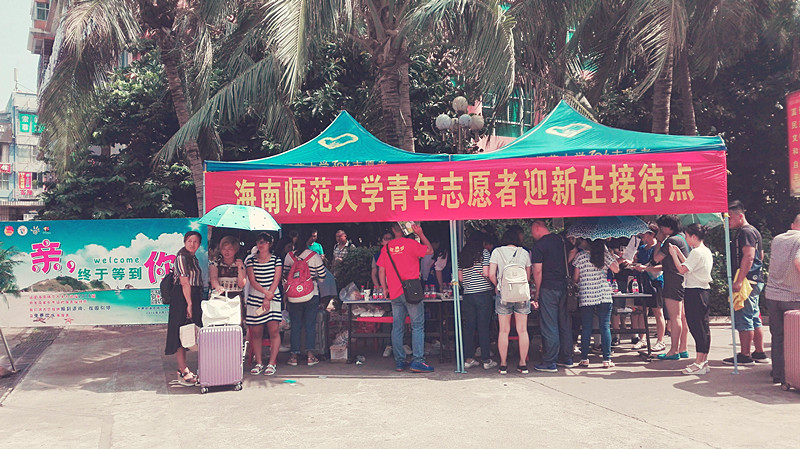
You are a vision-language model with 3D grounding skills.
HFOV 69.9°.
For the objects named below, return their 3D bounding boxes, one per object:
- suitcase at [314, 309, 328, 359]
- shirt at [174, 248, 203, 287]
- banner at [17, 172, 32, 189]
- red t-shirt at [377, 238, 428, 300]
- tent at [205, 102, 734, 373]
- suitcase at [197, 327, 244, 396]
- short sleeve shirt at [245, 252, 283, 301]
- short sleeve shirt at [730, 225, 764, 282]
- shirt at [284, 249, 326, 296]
[{"bbox_3d":[-1.152,1.455,7.537,0.400,0.630,0.260,-2,-2,-3],"label":"suitcase"},{"bbox_3d":[-2.386,0.485,6.458,0.260,0.420,0.360,-3,-3,37],"label":"shirt"},{"bbox_3d":[-39.308,-4.528,60.000,1.350,1.850,0.060,0,-3,-37],"label":"banner"},{"bbox_3d":[0.029,0.527,6.697,0.540,0.670,0.340,-3,-2,18],"label":"red t-shirt"},{"bbox_3d":[0.785,0.034,7.981,5.940,3.370,2.995,-2,-2,7],"label":"tent"},{"bbox_3d":[-1.898,1.397,6.082,0.450,0.690,0.280,-1,-2,-16],"label":"suitcase"},{"bbox_3d":[-1.639,0.624,6.873,0.420,0.550,0.280,-2,-2,-5],"label":"short sleeve shirt"},{"bbox_3d":[4.017,0.335,6.617,0.300,0.630,0.440,-3,-2,25],"label":"short sleeve shirt"},{"bbox_3d":[-1.205,0.612,7.301,0.480,0.580,0.320,-2,-2,5],"label":"shirt"}]

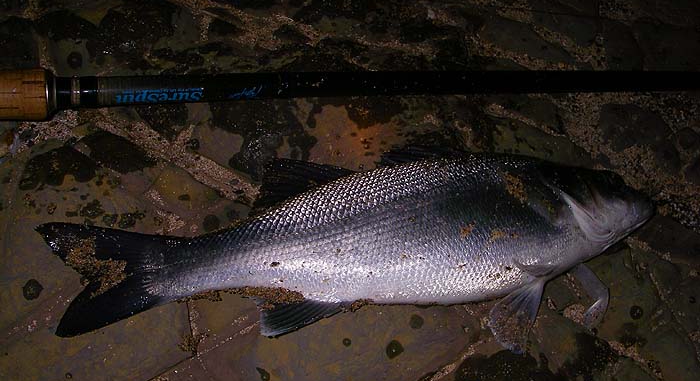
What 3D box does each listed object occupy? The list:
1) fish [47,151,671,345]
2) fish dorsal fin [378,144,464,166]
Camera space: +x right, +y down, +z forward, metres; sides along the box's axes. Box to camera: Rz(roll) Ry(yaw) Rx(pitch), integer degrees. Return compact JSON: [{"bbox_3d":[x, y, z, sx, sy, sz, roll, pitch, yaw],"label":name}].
[{"bbox_3d":[0.003,0.049,0.599,0.492,0.066,0.177,-6,65,-3],"label":"fish"},{"bbox_3d":[0.059,-0.028,0.634,0.072,0.012,0.024,-9,65,-4],"label":"fish dorsal fin"}]

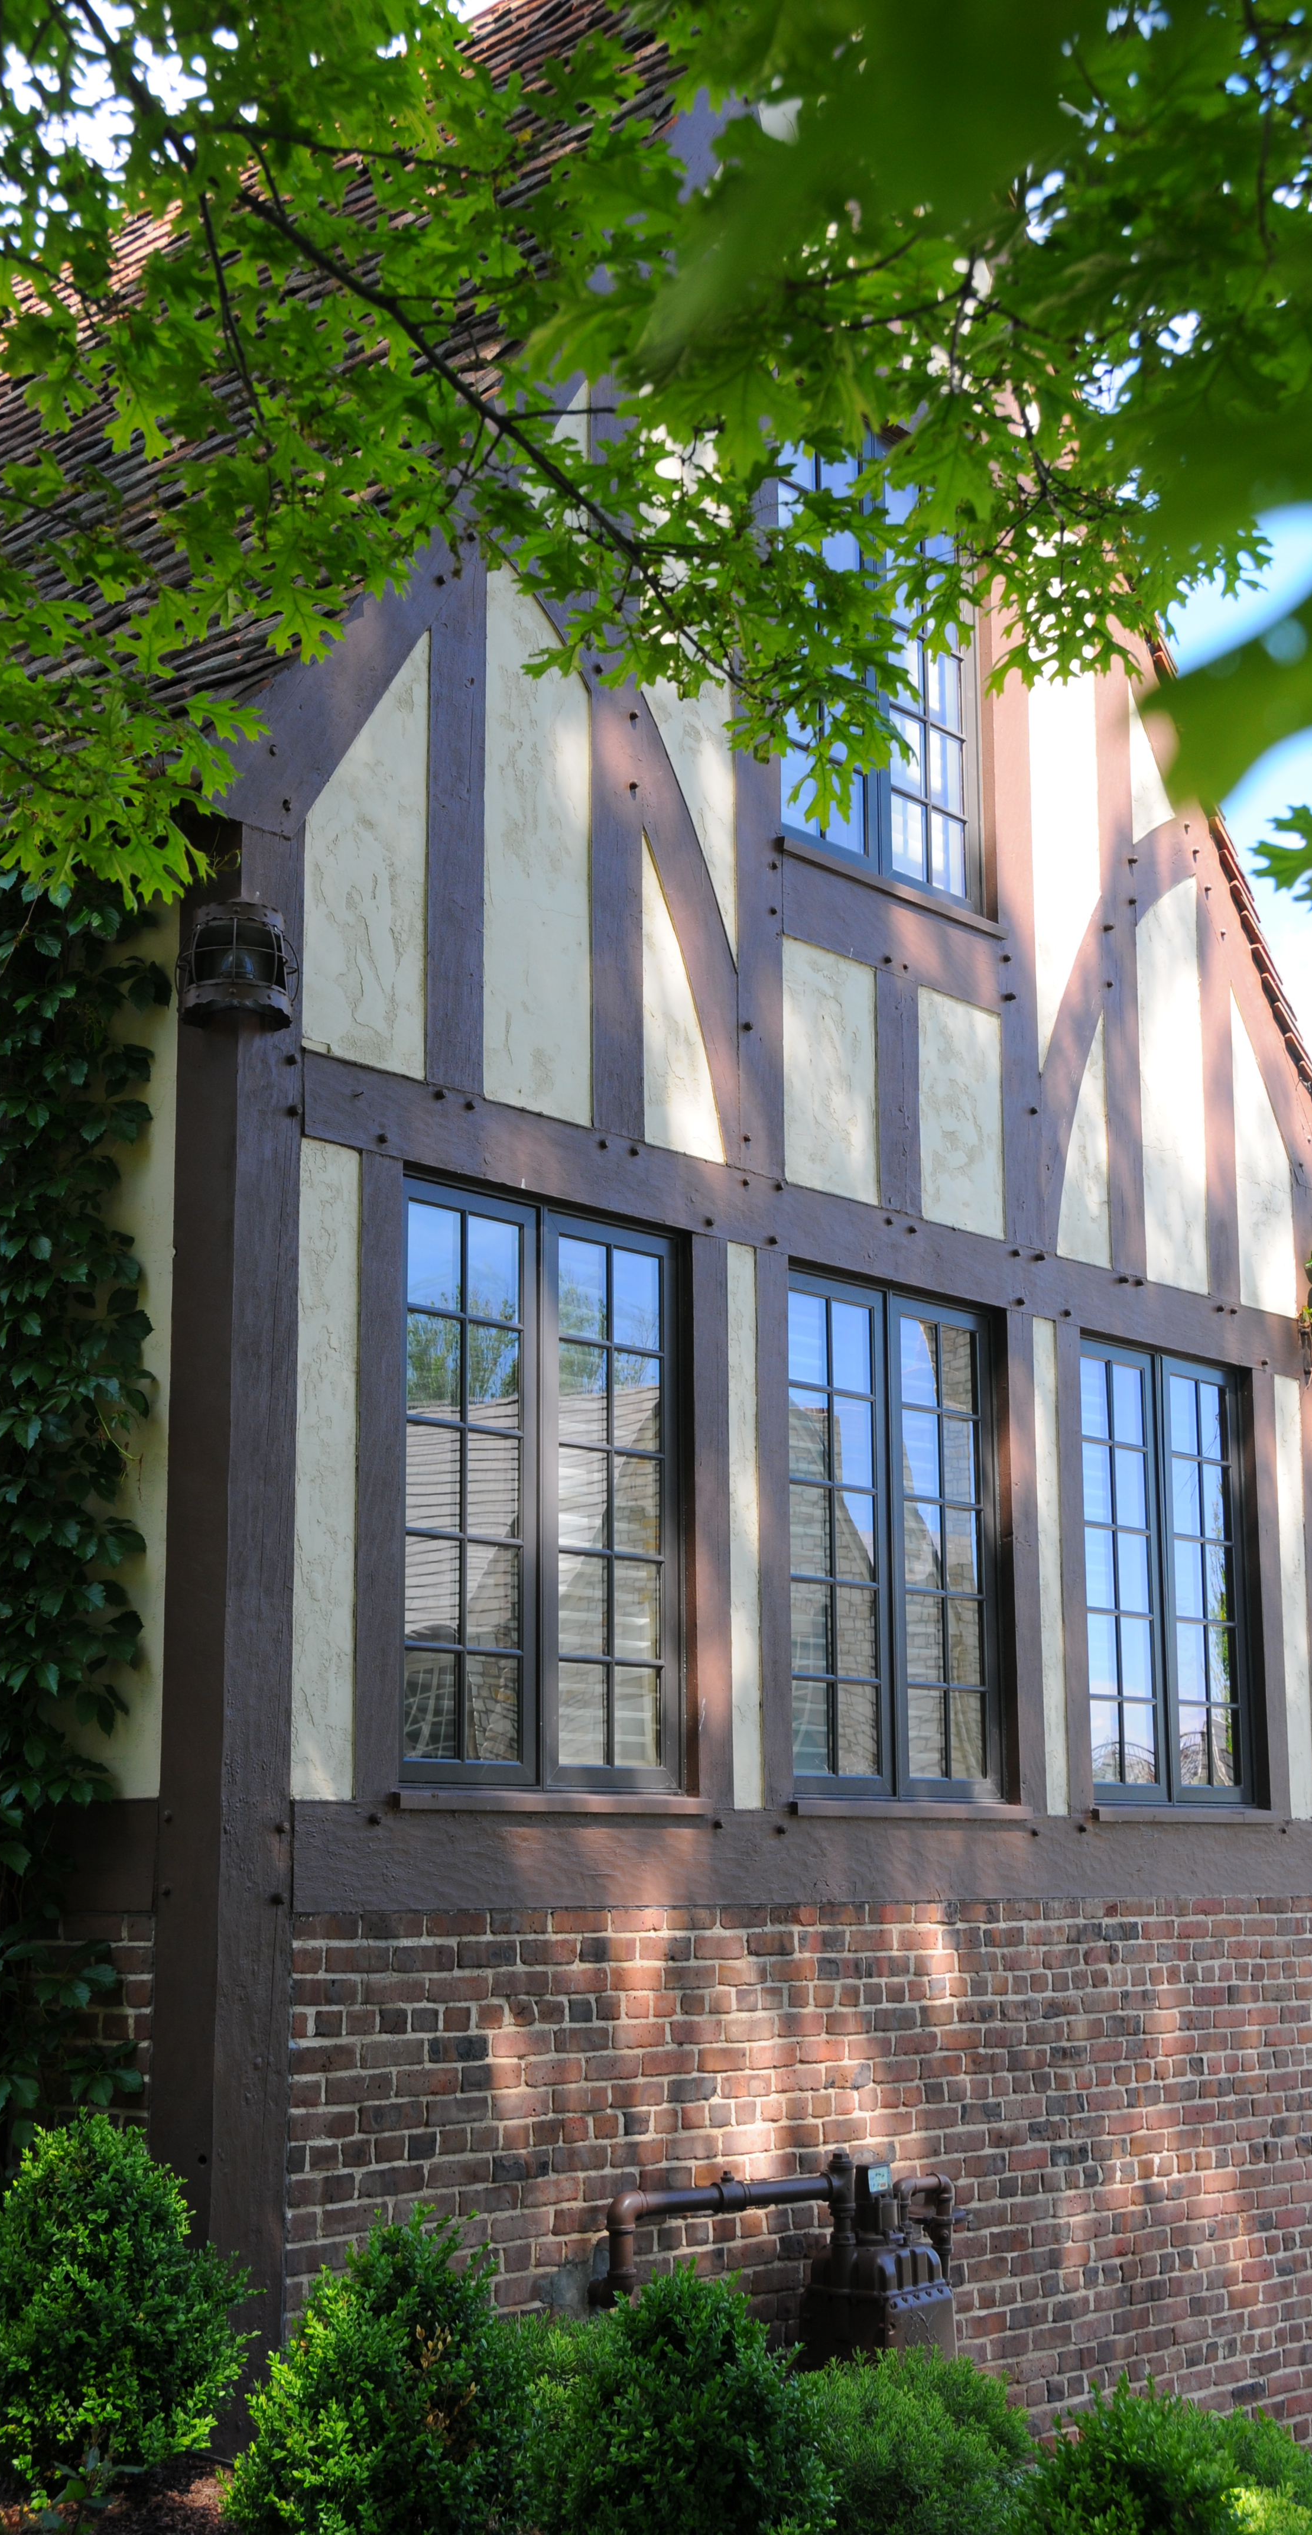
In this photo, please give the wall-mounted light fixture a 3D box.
[{"bbox_3d":[-0.926,-0.677,6.531,0.263,0.263,0.253,0,-12,-3],"label":"wall-mounted light fixture"}]

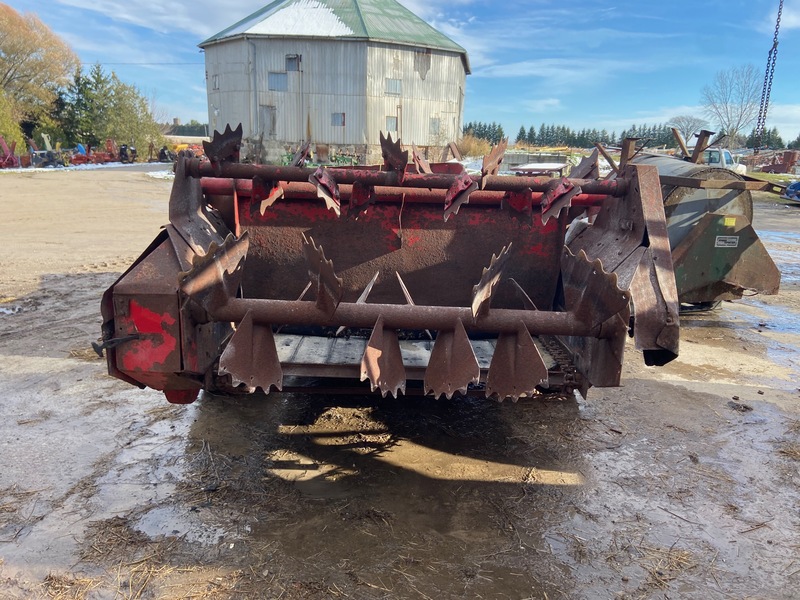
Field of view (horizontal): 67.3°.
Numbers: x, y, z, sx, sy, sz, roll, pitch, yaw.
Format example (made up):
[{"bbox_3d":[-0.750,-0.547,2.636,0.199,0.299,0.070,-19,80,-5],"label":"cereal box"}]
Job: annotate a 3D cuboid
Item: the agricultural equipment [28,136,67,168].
[{"bbox_3d":[-15.952,-6.773,27.192,1.450,1.480,1.050,-14,21,-43],"label":"agricultural equipment"}]

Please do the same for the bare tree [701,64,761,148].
[{"bbox_3d":[52.251,-30.592,95.000,8.000,12.600,7.800,9,17,26],"label":"bare tree"}]

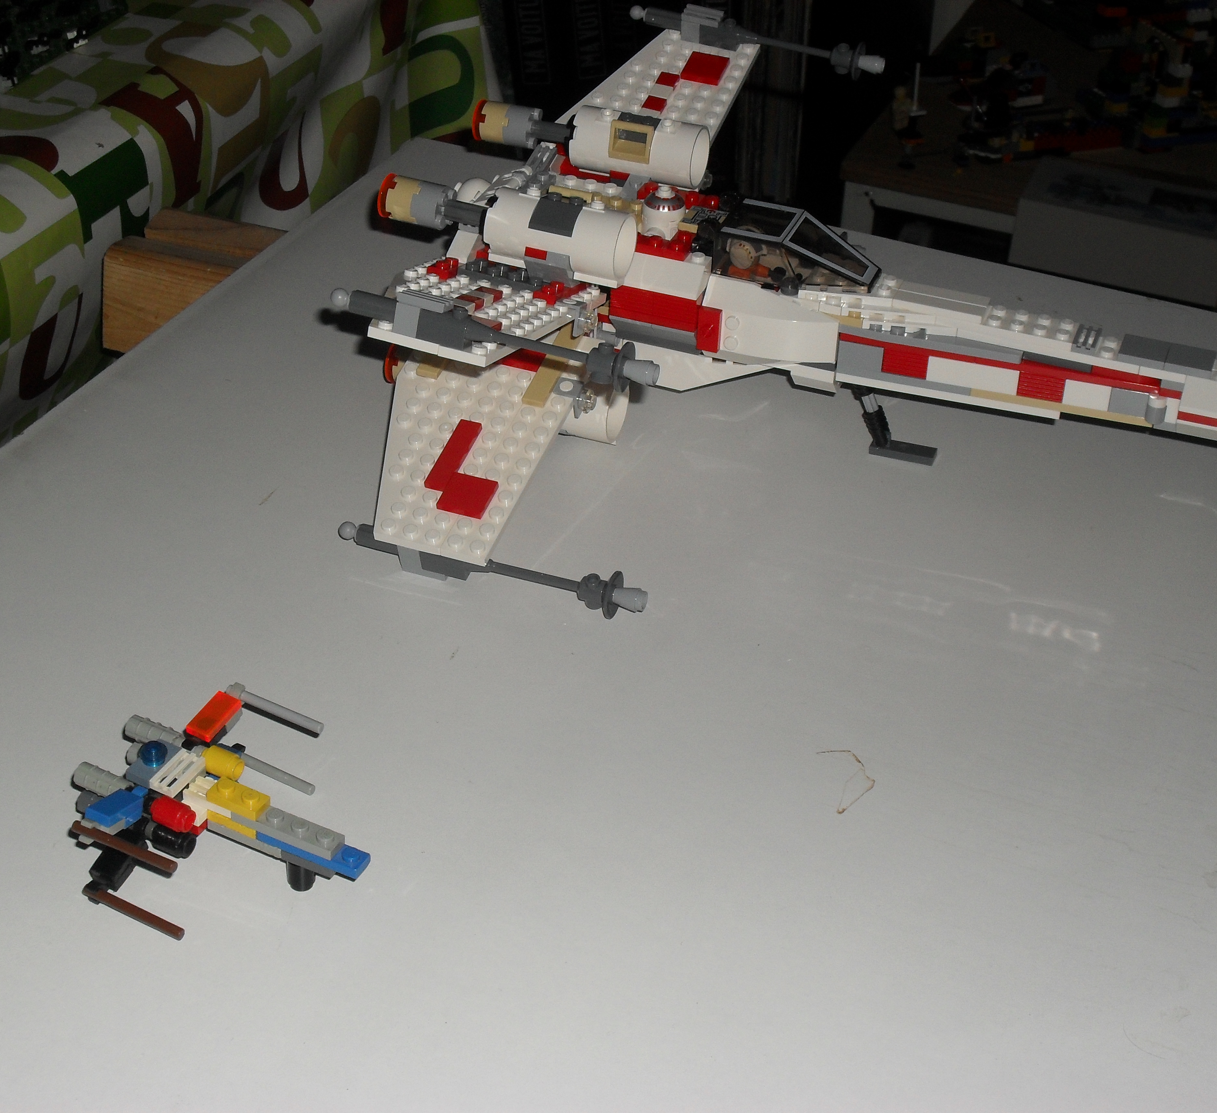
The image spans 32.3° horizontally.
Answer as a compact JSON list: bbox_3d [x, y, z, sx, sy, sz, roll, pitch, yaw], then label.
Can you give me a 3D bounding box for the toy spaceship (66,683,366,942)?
[{"bbox_3d":[-0.104,0.070,0.576,0.087,0.030,0.073,19,37,21],"label":"toy spaceship"}]

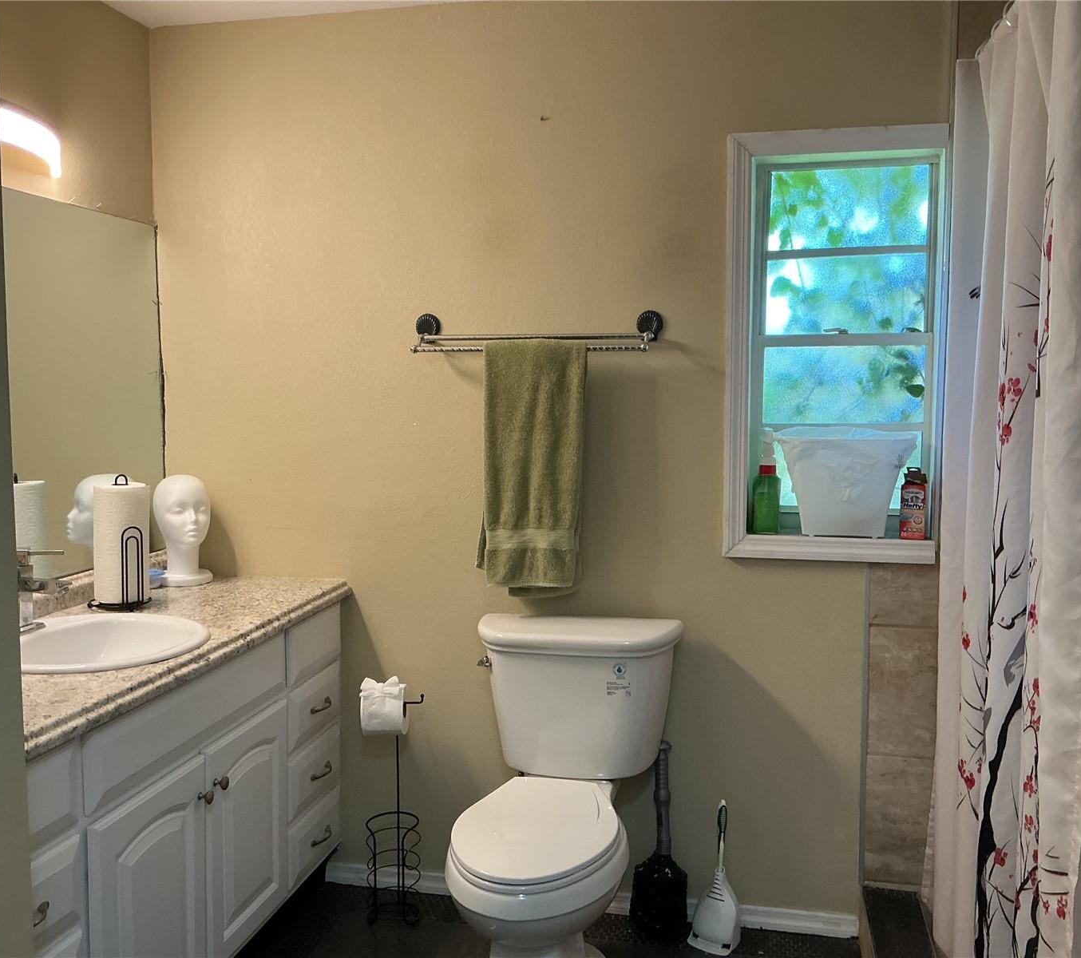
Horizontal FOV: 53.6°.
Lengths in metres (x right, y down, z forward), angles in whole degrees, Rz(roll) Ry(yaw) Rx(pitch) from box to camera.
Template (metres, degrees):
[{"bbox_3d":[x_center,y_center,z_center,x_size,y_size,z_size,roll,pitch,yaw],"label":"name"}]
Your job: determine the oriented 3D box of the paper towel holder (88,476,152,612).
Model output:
[{"bbox_3d":[-1.002,0.143,2.541,0.159,0.305,0.159,-2,5,-18],"label":"paper towel holder"}]

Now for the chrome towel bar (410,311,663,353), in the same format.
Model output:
[{"bbox_3d":[-0.023,-0.364,2.647,0.641,0.099,0.110,1,5,12],"label":"chrome towel bar"}]

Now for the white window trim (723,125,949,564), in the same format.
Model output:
[{"bbox_3d":[0.695,-0.308,2.549,0.499,1.027,0.065,1,5,12],"label":"white window trim"}]

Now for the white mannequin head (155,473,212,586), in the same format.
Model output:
[{"bbox_3d":[-0.944,0.130,2.834,0.169,0.280,0.206,-3,6,-29],"label":"white mannequin head"}]

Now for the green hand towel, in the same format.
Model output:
[{"bbox_3d":[-0.022,-0.024,2.641,0.276,0.634,0.065,1,5,12],"label":"green hand towel"}]

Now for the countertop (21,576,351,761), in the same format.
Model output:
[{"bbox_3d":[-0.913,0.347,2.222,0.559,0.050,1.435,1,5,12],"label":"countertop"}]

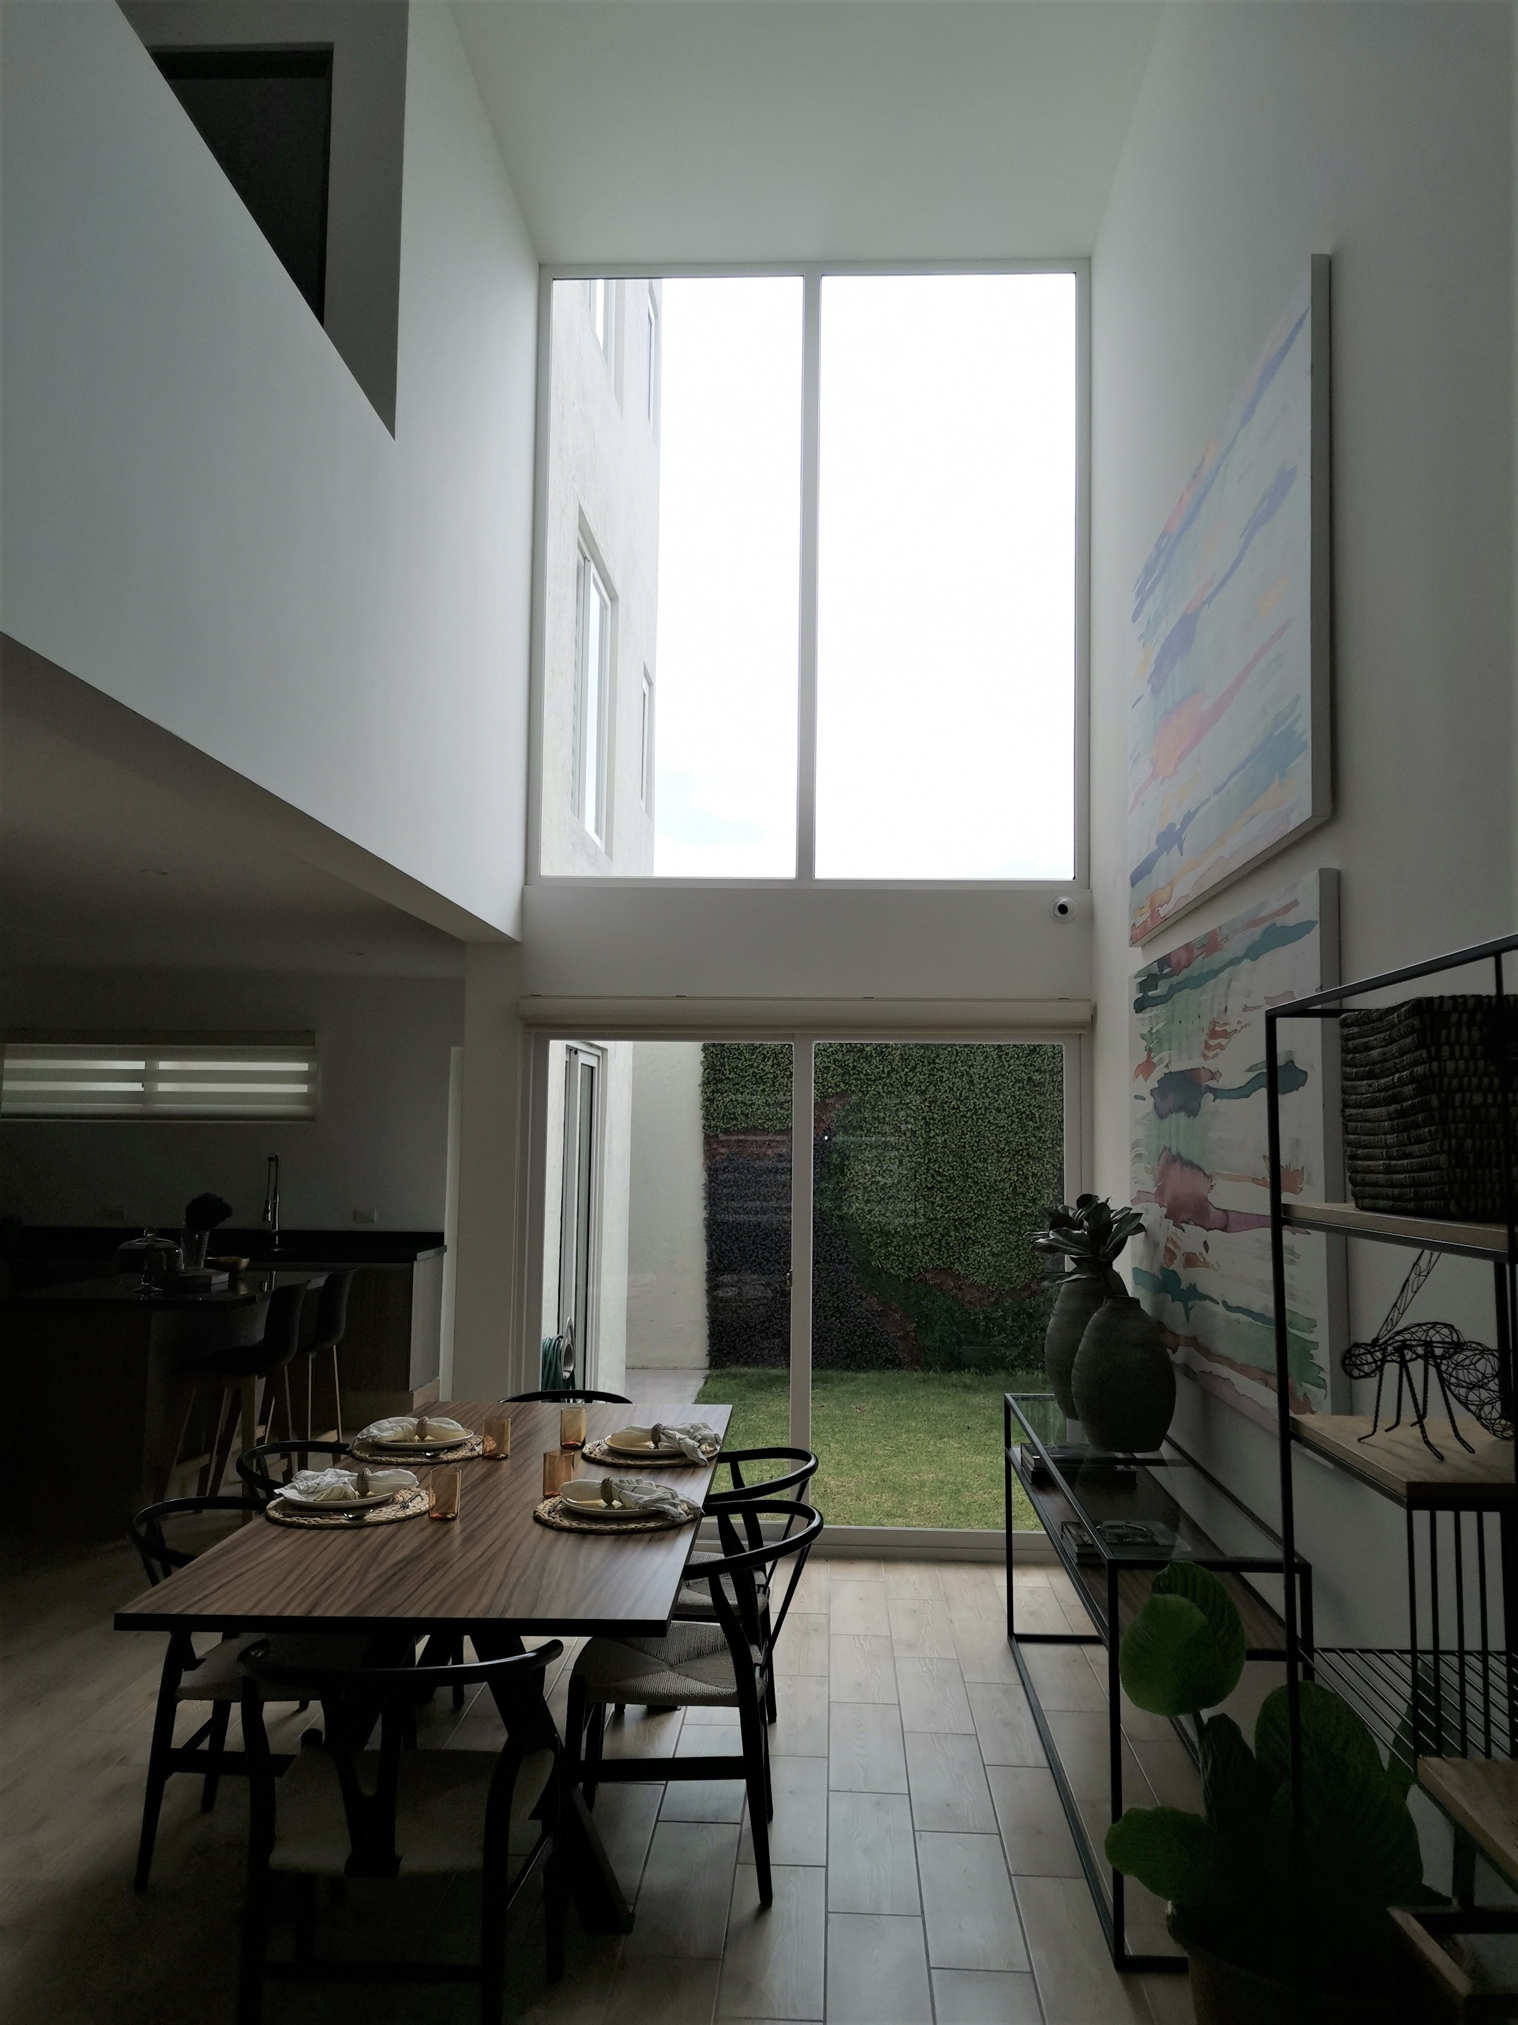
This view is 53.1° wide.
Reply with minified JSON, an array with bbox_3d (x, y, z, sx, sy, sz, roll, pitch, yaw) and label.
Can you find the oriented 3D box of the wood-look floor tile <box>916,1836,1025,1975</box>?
[{"bbox_3d":[0.454,1.932,3.316,0.200,0.012,0.592,0,-4,3],"label":"wood-look floor tile"}]

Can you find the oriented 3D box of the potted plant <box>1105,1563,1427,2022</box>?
[{"bbox_3d":[0.815,1.371,2.341,0.550,0.930,0.520,1,-5,3],"label":"potted plant"}]

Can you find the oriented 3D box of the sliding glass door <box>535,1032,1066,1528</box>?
[{"bbox_3d":[0.167,1.069,6.017,2.174,1.984,0.080,0,-4,3],"label":"sliding glass door"}]

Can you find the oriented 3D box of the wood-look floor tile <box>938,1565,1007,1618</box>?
[{"bbox_3d":[0.776,2.118,5.524,0.200,0.010,0.595,1,-4,3],"label":"wood-look floor tile"}]

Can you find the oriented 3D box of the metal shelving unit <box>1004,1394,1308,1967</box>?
[{"bbox_3d":[0.953,1.578,4.003,0.400,0.786,1.985,1,-5,3],"label":"metal shelving unit"}]

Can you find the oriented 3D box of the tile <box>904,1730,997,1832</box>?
[{"bbox_3d":[0.481,1.961,3.882,0.200,0.010,0.600,1,-5,3],"label":"tile"}]

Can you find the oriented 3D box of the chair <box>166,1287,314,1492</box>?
[{"bbox_3d":[-2.198,1.626,6.322,0.550,0.980,0.460,0,-4,3],"label":"chair"}]

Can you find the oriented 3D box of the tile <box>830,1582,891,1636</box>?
[{"bbox_3d":[0.347,2.071,5.282,0.200,0.010,0.600,1,-5,3],"label":"tile"}]

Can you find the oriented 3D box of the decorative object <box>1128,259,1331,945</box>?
[{"bbox_3d":[1.247,-0.940,4.244,0.040,1.230,2.000,1,-4,3],"label":"decorative object"}]

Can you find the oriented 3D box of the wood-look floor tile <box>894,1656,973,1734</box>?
[{"bbox_3d":[0.510,2.009,4.477,0.200,0.010,0.600,1,-5,3],"label":"wood-look floor tile"}]

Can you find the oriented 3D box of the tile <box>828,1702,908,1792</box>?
[{"bbox_3d":[0.295,2.013,4.169,0.200,0.010,0.595,1,-4,3],"label":"tile"}]

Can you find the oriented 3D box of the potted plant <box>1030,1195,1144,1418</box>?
[{"bbox_3d":[1.020,0.903,4.699,0.360,0.680,0.350,1,-5,3],"label":"potted plant"}]

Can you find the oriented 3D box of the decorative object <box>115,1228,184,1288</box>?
[{"bbox_3d":[-2.719,1.097,6.780,0.300,0.270,0.300,1,-4,3],"label":"decorative object"}]

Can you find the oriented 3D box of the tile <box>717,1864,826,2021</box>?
[{"bbox_3d":[0.038,1.947,3.201,0.200,0.010,0.595,1,-4,3],"label":"tile"}]

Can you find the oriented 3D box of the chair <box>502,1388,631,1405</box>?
[{"bbox_3d":[-0.681,1.659,4.941,0.550,0.760,0.520,1,-4,3],"label":"chair"}]

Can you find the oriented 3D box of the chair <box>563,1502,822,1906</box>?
[{"bbox_3d":[-0.138,1.552,3.501,0.560,0.760,0.530,0,-4,3],"label":"chair"}]

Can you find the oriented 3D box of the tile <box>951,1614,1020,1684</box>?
[{"bbox_3d":[0.735,2.053,4.883,0.200,0.012,0.592,0,-4,3],"label":"tile"}]

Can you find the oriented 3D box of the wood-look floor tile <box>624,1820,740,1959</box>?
[{"bbox_3d":[-0.156,1.908,3.317,0.200,0.010,0.600,1,-5,3],"label":"wood-look floor tile"}]

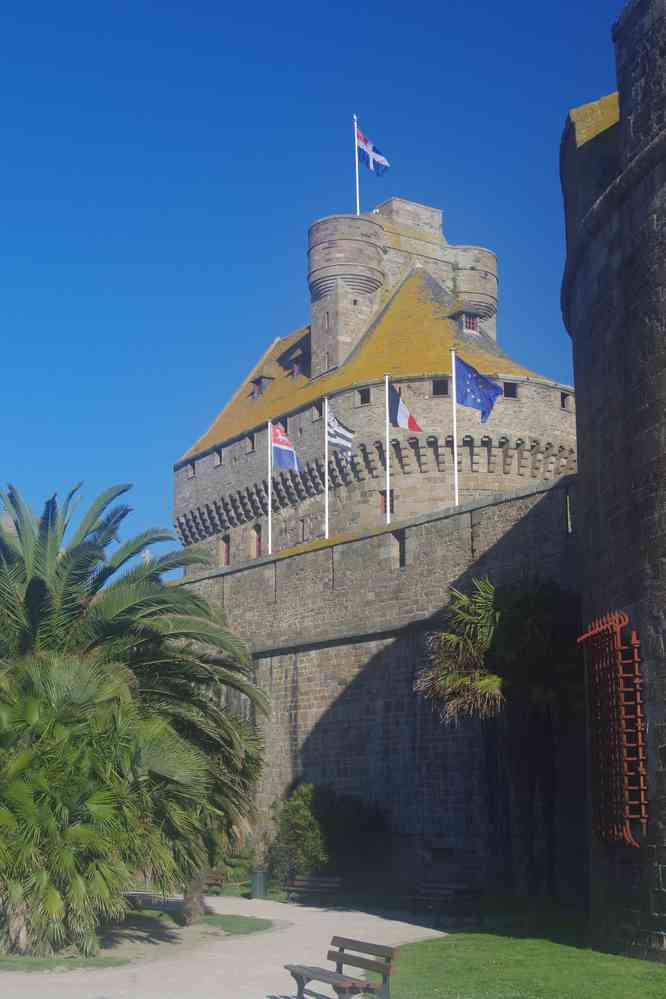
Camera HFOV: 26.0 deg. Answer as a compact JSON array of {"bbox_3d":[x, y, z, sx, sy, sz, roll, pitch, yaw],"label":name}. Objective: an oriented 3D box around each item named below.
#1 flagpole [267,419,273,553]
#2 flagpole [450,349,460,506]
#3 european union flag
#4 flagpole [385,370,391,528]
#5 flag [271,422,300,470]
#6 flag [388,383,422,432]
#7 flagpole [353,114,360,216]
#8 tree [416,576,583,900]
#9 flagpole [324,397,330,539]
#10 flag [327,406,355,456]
[{"bbox_3d":[-2.164,-0.243,49.558,0.090,5.139,0.090,0,-13,0],"label":"flagpole"},{"bbox_3d":[3.609,-1.956,42.462,0.090,5.235,0.090,0,-13,0],"label":"flagpole"},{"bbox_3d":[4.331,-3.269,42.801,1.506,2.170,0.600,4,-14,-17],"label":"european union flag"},{"bbox_3d":[1.710,-1.357,44.786,0.090,5.287,0.090,0,-13,0],"label":"flagpole"},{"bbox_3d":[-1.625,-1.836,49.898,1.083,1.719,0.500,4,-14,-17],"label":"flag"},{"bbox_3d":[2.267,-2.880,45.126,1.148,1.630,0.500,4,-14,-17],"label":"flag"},{"bbox_3d":[1.259,-17.142,74.949,0.140,6.254,0.140,0,-13,0],"label":"flagpole"},{"bbox_3d":[3.900,5.529,33.822,3.800,7.553,3.600,0,-13,0],"label":"tree"},{"bbox_3d":[-0.188,-0.878,47.136,0.090,5.192,0.090,0,-13,0],"label":"flagpole"},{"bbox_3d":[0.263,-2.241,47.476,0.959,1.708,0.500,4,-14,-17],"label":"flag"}]

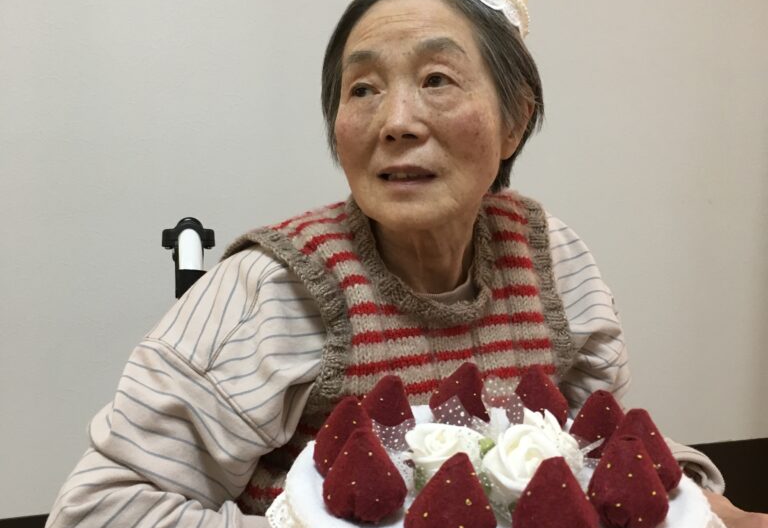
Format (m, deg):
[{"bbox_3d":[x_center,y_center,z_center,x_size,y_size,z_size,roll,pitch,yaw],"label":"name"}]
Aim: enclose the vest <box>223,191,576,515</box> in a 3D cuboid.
[{"bbox_3d":[0.006,0.148,0.803,0.330,0.435,0.240,-1,9,-18],"label":"vest"}]

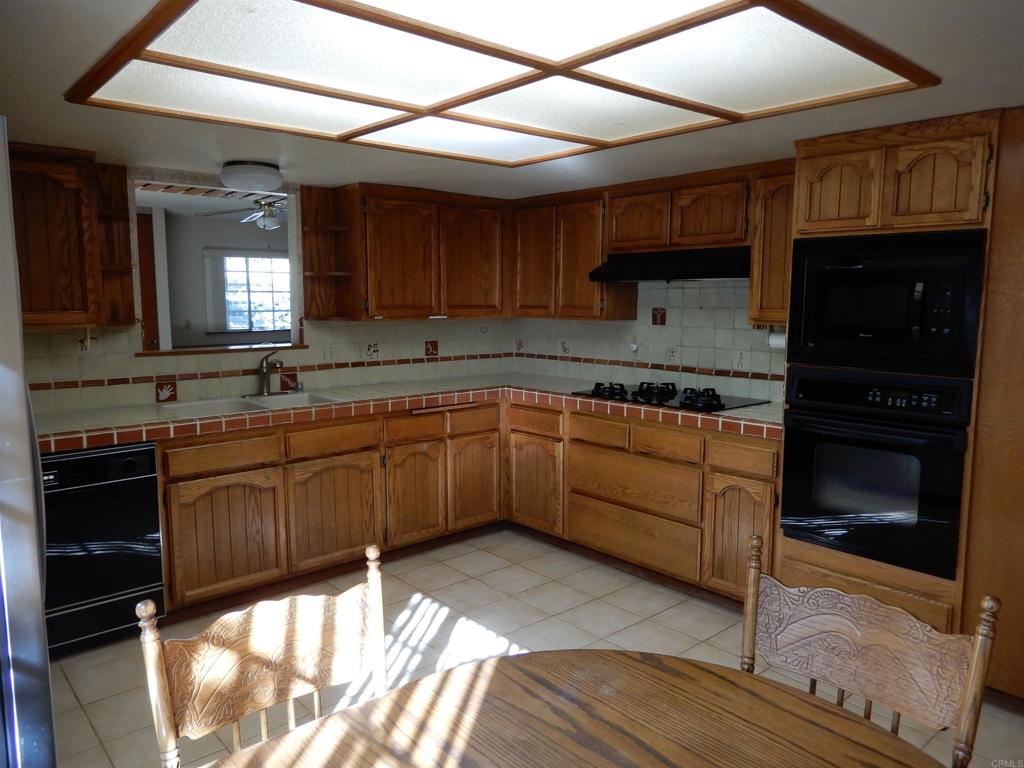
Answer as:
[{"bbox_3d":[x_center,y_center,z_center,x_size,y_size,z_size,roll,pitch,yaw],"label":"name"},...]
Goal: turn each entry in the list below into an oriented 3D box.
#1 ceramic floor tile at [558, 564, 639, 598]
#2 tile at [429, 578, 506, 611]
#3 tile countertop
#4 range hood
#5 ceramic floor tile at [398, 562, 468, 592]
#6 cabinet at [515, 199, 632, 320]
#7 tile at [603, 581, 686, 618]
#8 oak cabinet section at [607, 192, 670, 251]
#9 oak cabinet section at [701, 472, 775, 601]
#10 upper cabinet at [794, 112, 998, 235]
[{"bbox_3d":[0.441,1.047,3.747,0.300,0.010,0.300,-5,9,-41],"label":"ceramic floor tile"},{"bbox_3d":[-0.219,1.065,3.574,0.300,0.010,0.300,-5,9,-41],"label":"tile"},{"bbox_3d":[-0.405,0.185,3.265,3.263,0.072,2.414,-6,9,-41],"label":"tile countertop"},{"bbox_3d":[0.902,-0.639,3.812,0.458,0.171,0.912,-6,9,-41],"label":"range hood"},{"bbox_3d":[-0.418,1.044,3.822,0.296,0.010,0.296,-6,9,-41],"label":"ceramic floor tile"},{"bbox_3d":[0.378,-0.778,4.509,0.311,0.724,0.839,-5,9,-41],"label":"cabinet"},{"bbox_3d":[0.642,1.074,3.520,0.300,0.010,0.300,-5,9,-41],"label":"tile"},{"bbox_3d":[0.810,-0.908,4.031,0.309,0.299,0.438,-6,9,-41],"label":"oak cabinet section"},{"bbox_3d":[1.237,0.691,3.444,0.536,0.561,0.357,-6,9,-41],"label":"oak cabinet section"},{"bbox_3d":[1.617,-0.788,2.856,0.616,0.381,0.708,-6,9,-41],"label":"upper cabinet"}]

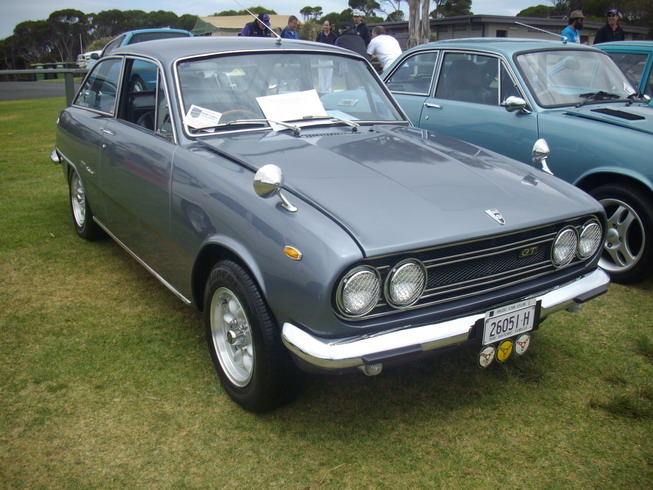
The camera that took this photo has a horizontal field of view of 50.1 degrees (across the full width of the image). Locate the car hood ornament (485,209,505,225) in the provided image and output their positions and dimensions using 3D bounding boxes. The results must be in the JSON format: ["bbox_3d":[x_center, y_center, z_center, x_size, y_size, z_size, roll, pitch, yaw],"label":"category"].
[{"bbox_3d":[0.572,-0.092,2.345,0.050,0.012,0.076,-10,52,-31],"label":"car hood ornament"}]

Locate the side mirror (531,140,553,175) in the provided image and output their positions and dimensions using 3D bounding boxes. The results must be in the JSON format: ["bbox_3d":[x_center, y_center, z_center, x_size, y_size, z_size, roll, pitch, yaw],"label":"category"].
[{"bbox_3d":[0.915,-0.374,2.928,0.122,0.143,0.138,-15,24,-40],"label":"side mirror"}]

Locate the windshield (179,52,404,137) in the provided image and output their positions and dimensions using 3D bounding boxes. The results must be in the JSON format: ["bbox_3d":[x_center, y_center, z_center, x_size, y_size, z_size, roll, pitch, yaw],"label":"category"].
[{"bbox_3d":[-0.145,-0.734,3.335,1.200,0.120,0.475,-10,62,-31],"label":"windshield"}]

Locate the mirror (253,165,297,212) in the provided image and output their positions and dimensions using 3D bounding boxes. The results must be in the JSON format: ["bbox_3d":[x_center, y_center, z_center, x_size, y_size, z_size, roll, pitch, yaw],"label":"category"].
[{"bbox_3d":[-0.168,-0.185,2.266,0.122,0.143,0.138,-7,20,-24],"label":"mirror"}]

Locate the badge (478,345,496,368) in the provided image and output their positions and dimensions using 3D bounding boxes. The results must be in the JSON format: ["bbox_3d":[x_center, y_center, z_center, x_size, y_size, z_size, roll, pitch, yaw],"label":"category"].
[{"bbox_3d":[0.541,0.378,2.352,0.081,0.081,0.010,-10,21,-31],"label":"badge"}]

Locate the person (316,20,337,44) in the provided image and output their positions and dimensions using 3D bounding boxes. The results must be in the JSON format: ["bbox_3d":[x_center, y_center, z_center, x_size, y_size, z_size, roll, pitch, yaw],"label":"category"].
[{"bbox_3d":[0.000,-4.177,15.468,0.480,1.570,0.300,5,18,11],"label":"person"}]

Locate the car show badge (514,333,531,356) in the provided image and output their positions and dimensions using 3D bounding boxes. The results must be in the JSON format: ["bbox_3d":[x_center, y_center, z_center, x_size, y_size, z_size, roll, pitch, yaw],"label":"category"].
[{"bbox_3d":[0.685,0.348,2.439,0.081,0.081,0.010,-10,21,-31],"label":"car show badge"}]

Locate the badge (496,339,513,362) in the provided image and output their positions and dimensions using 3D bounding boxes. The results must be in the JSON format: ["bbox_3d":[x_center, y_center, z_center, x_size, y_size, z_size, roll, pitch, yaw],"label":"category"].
[{"bbox_3d":[0.612,0.363,2.395,0.081,0.081,0.010,-10,21,-31],"label":"badge"}]

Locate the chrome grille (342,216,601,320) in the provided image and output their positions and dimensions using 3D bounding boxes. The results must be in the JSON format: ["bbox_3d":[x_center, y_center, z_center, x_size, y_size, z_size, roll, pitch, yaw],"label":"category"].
[{"bbox_3d":[0.553,0.055,2.419,1.230,0.220,0.100,-10,21,-31],"label":"chrome grille"}]

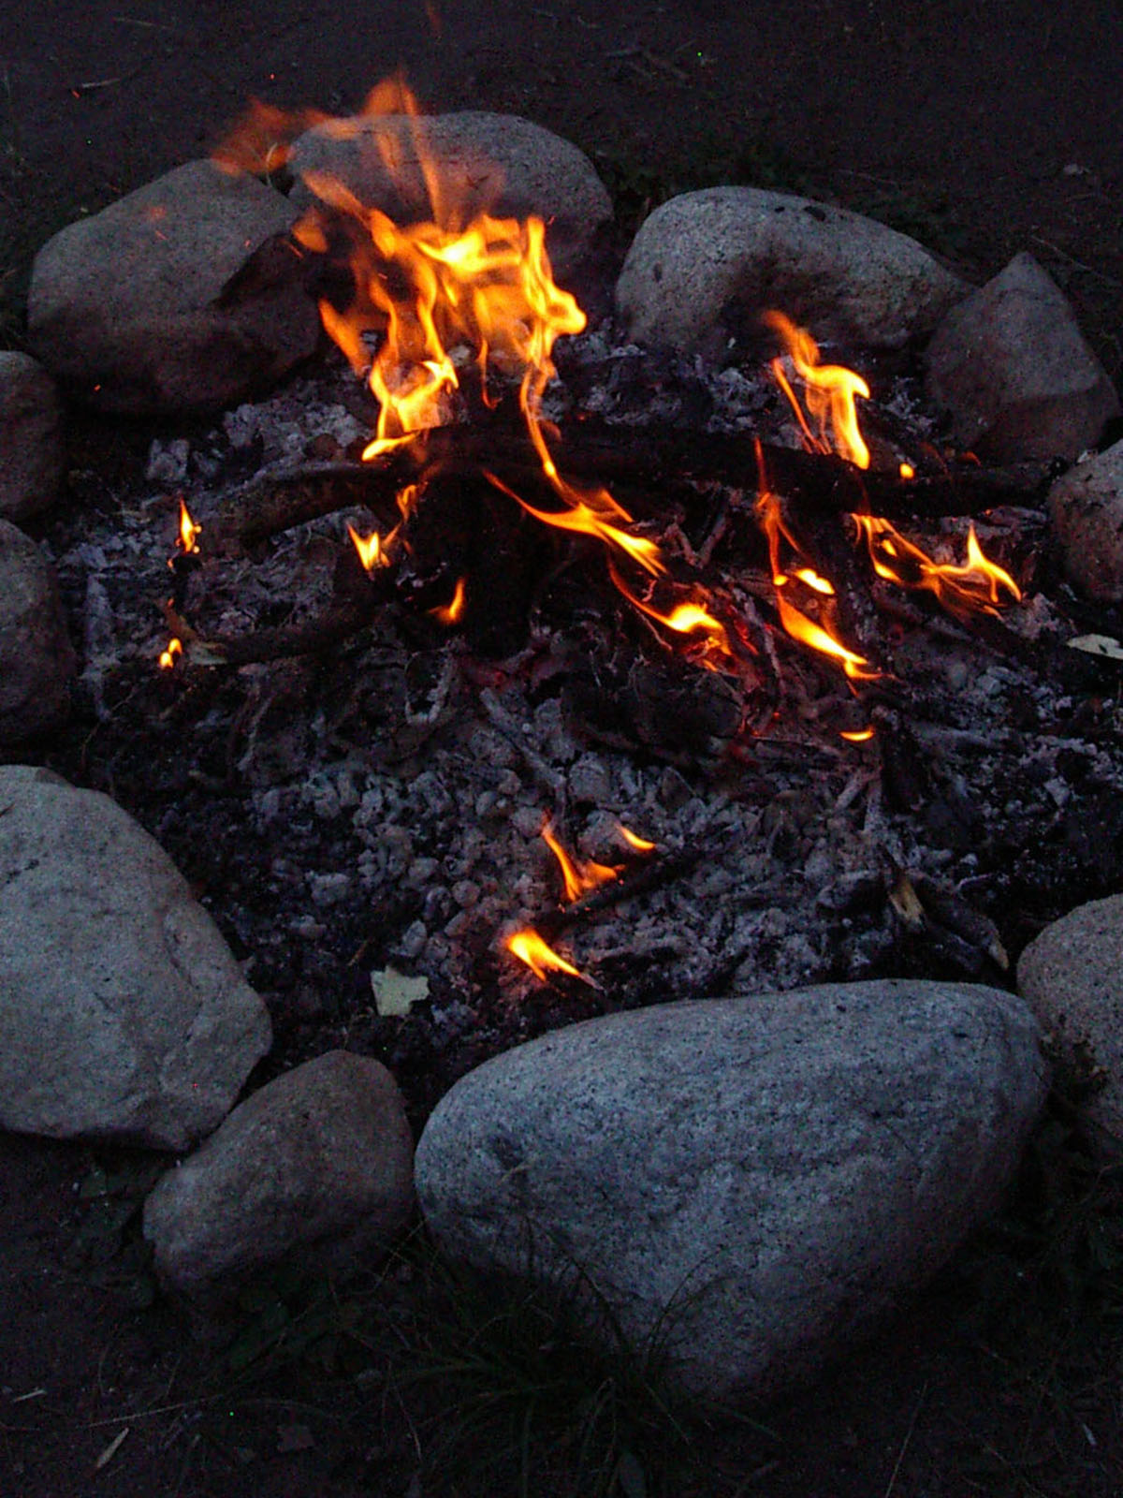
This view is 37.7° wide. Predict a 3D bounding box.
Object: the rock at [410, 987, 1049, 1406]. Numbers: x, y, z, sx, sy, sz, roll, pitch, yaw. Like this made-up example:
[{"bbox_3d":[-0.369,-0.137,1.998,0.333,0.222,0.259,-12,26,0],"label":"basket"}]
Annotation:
[{"bbox_3d":[0.124,0.317,1.200,0.460,0.250,0.275,-8,44,-9],"label":"rock"}]

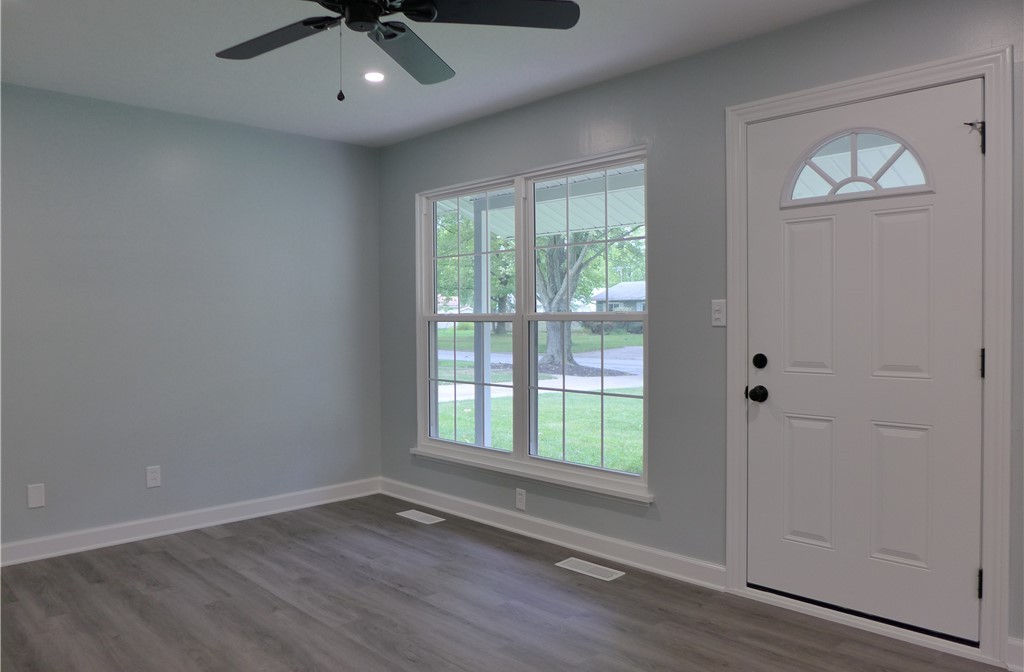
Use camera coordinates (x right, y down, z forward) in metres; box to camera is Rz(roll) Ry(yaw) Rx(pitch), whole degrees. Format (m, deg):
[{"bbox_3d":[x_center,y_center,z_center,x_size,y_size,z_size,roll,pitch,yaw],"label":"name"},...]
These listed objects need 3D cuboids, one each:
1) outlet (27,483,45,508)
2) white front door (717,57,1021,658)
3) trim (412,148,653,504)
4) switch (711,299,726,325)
[{"bbox_3d":[-2.465,0.832,3.684,0.080,0.122,0.012,-1,1,-45],"label":"outlet"},{"bbox_3d":[1.382,0.076,2.880,1.073,2.189,0.120,1,1,44],"label":"white front door"},{"bbox_3d":[0.035,-0.064,4.179,1.848,1.770,0.120,1,1,44],"label":"trim"},{"bbox_3d":[0.948,-0.103,3.245,0.075,0.122,0.012,1,1,44],"label":"switch"}]

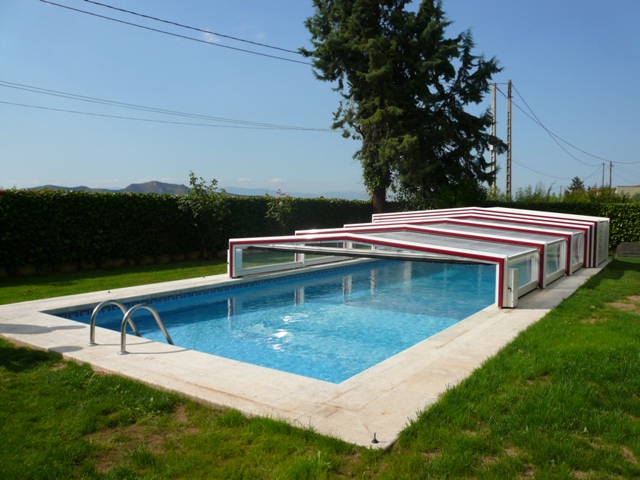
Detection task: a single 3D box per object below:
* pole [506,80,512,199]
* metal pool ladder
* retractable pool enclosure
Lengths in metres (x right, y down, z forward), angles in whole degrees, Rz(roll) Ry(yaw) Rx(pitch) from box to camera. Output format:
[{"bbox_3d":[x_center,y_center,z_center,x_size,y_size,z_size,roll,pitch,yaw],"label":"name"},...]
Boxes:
[{"bbox_3d":[10.438,-4.635,28.781,0.260,8.310,0.240,2,4,20],"label":"pole"},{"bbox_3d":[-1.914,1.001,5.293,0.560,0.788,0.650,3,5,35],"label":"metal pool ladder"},{"bbox_3d":[2.762,-0.062,11.959,6.042,1.377,8.264,3,5,35],"label":"retractable pool enclosure"}]

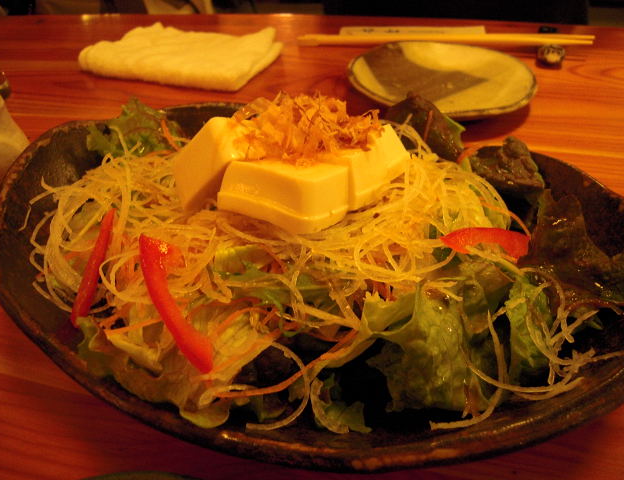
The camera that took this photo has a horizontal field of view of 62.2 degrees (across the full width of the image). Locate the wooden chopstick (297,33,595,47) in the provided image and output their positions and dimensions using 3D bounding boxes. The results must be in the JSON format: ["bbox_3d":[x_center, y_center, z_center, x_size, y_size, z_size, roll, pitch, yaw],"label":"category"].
[{"bbox_3d":[0.106,-0.167,0.432,0.240,0.007,0.016,3,40,9],"label":"wooden chopstick"}]

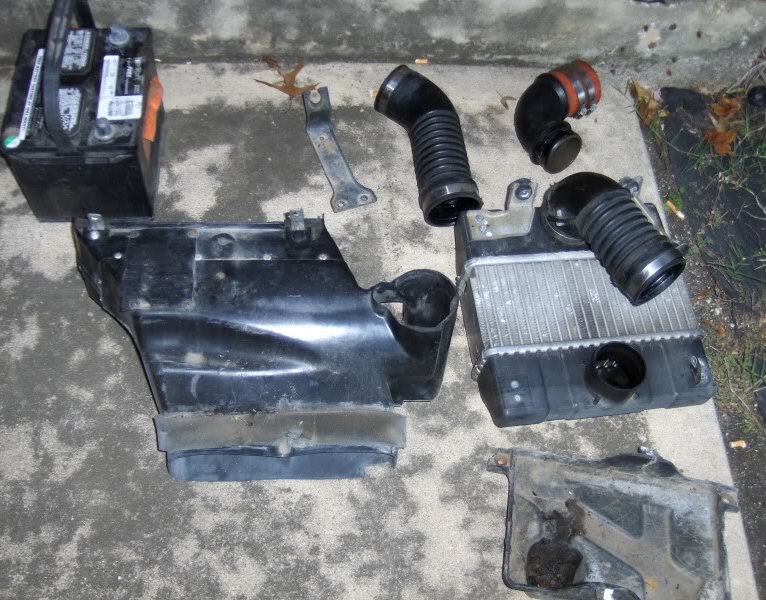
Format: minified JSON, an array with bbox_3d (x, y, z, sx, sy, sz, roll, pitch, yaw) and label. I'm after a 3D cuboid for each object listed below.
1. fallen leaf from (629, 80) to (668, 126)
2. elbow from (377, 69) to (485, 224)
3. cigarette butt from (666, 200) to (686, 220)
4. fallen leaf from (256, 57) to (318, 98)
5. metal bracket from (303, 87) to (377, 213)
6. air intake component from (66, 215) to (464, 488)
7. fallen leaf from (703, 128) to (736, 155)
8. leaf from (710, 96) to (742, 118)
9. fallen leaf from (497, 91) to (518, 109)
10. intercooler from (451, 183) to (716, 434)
[{"bbox_3d":[0.457,-0.352,1.412,0.056,0.045,0.080,-39,72,-22],"label":"fallen leaf"},{"bbox_3d":[0.080,-0.252,1.283,0.111,0.090,0.274,-18,65,-14],"label":"elbow"},{"bbox_3d":[0.482,-0.150,1.328,0.010,0.008,0.042,-29,68,-19],"label":"cigarette butt"},{"bbox_3d":[-0.157,-0.380,1.364,0.100,0.030,0.067,23,63,7],"label":"fallen leaf"},{"bbox_3d":[-0.082,-0.249,1.302,0.073,0.028,0.229,-18,65,-14],"label":"metal bracket"},{"bbox_3d":[-0.174,0.036,1.087,0.541,0.125,0.382,0,62,-5],"label":"air intake component"},{"bbox_3d":[0.591,-0.281,1.400,0.062,0.020,0.057,1,62,-4],"label":"fallen leaf"},{"bbox_3d":[0.614,-0.353,1.435,0.058,0.030,0.032,-24,67,-17],"label":"leaf"},{"bbox_3d":[0.210,-0.349,1.391,0.036,0.012,0.024,35,65,13],"label":"fallen leaf"},{"bbox_3d":[0.291,-0.037,1.142,0.334,0.170,0.370,-3,62,-7],"label":"intercooler"}]

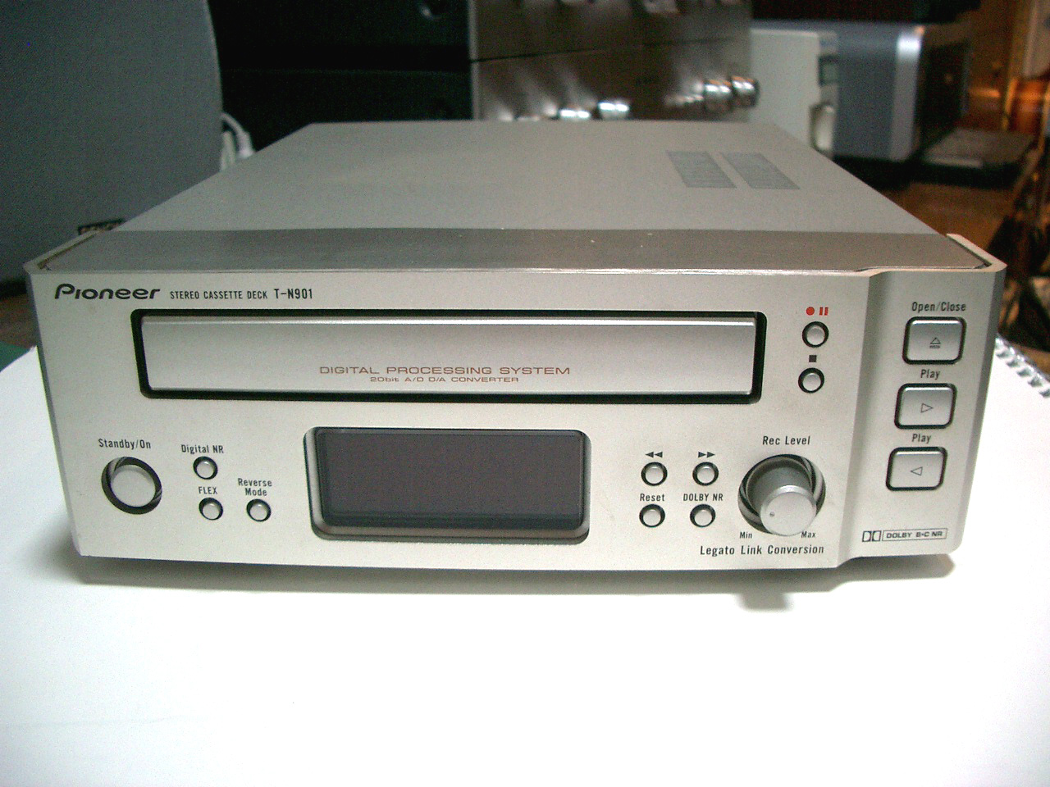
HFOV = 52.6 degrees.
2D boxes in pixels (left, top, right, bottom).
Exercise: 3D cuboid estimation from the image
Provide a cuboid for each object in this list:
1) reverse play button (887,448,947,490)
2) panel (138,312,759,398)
[{"bbox_3d":[0.088,0.017,0.239,0.012,0.009,0.004,0,21,2],"label":"reverse play button"},{"bbox_3d":[-0.017,-0.009,0.228,0.132,0.017,0.006,0,21,2],"label":"panel"}]

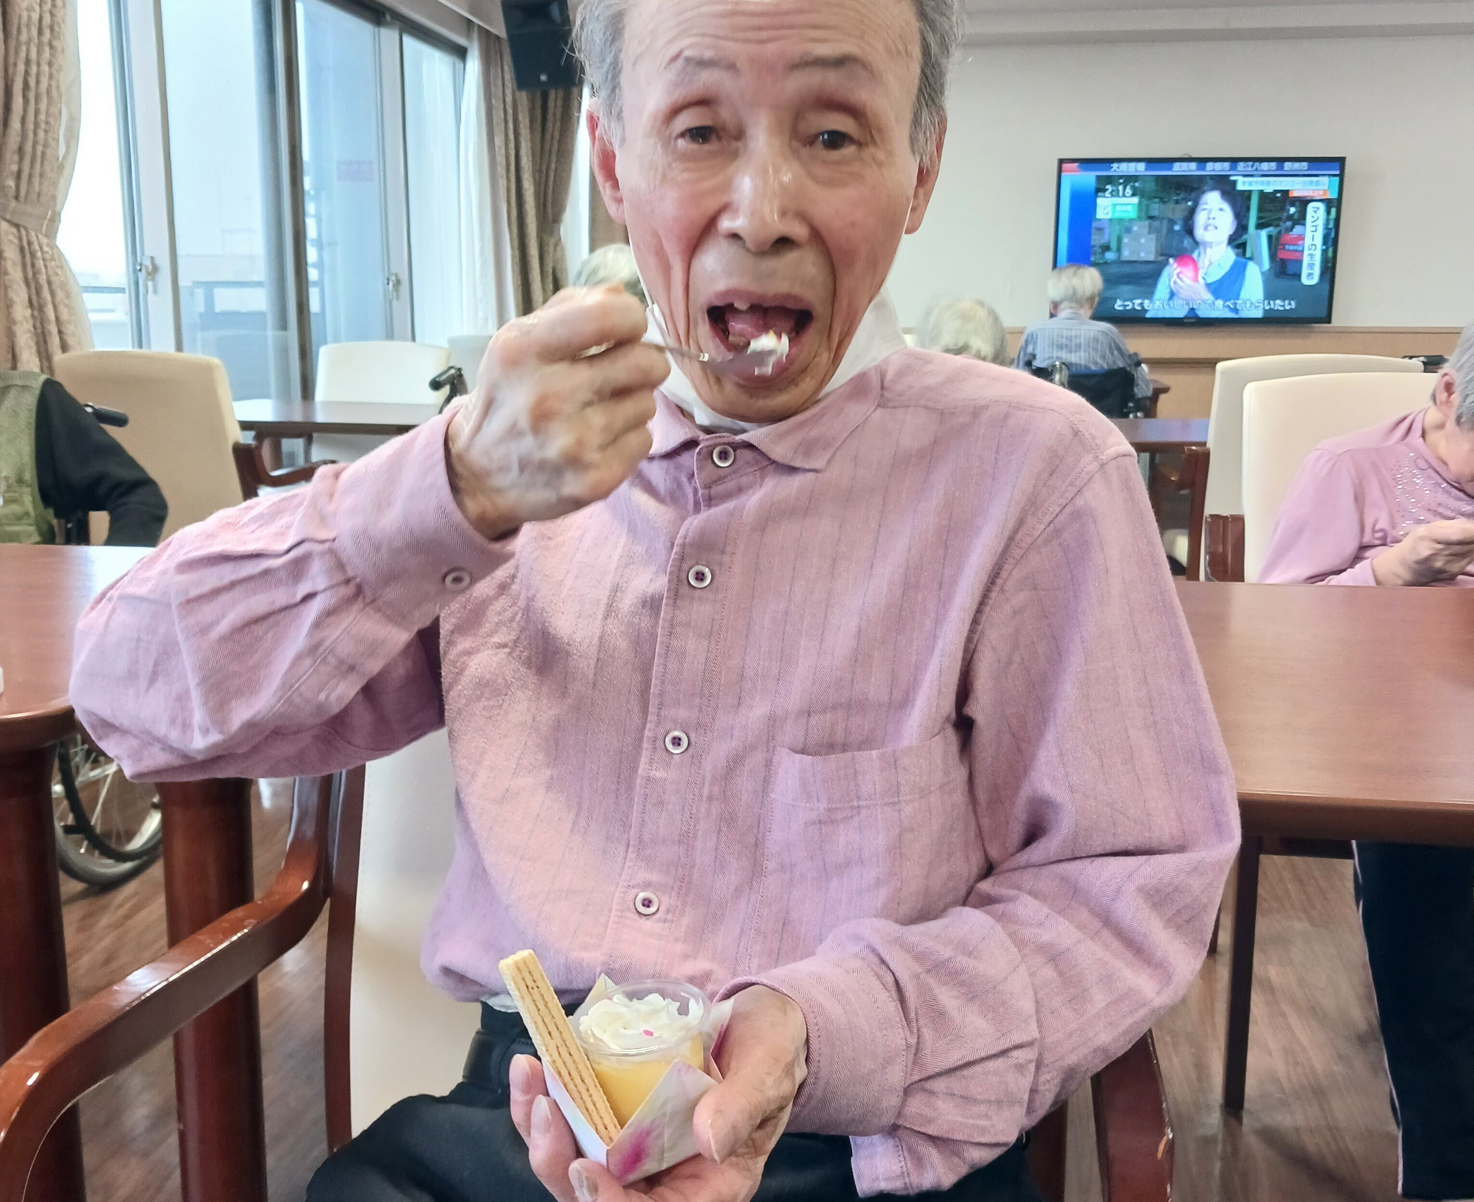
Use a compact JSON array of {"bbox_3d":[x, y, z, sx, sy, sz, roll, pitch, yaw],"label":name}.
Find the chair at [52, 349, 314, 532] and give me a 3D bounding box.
[{"bbox_3d":[-1.415,-0.203,4.160,0.590,0.930,0.600,3,11,12],"label":"chair"}]

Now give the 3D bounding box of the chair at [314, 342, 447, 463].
[{"bbox_3d":[-1.350,-0.450,5.452,0.590,0.930,0.600,2,11,8],"label":"chair"}]

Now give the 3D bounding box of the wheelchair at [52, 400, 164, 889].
[{"bbox_3d":[-1.457,0.121,2.572,0.600,0.890,0.980,2,11,7],"label":"wheelchair"}]

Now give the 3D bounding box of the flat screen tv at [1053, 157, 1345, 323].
[{"bbox_3d":[2.244,-1.770,7.540,1.355,0.785,0.070,2,11,8],"label":"flat screen tv"}]

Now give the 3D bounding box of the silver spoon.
[{"bbox_3d":[-0.032,-0.106,0.634,0.140,0.020,0.030,-9,14,-39],"label":"silver spoon"}]

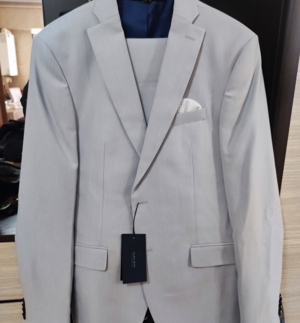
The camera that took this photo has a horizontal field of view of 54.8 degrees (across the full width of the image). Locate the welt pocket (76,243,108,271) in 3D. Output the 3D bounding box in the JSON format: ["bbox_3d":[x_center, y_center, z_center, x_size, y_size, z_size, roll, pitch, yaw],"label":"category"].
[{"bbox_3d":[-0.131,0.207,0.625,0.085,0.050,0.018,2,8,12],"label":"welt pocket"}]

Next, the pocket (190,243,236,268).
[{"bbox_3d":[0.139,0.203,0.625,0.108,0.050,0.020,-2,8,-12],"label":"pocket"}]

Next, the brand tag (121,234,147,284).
[{"bbox_3d":[-0.034,0.203,0.605,0.053,0.102,0.006,0,8,0],"label":"brand tag"}]

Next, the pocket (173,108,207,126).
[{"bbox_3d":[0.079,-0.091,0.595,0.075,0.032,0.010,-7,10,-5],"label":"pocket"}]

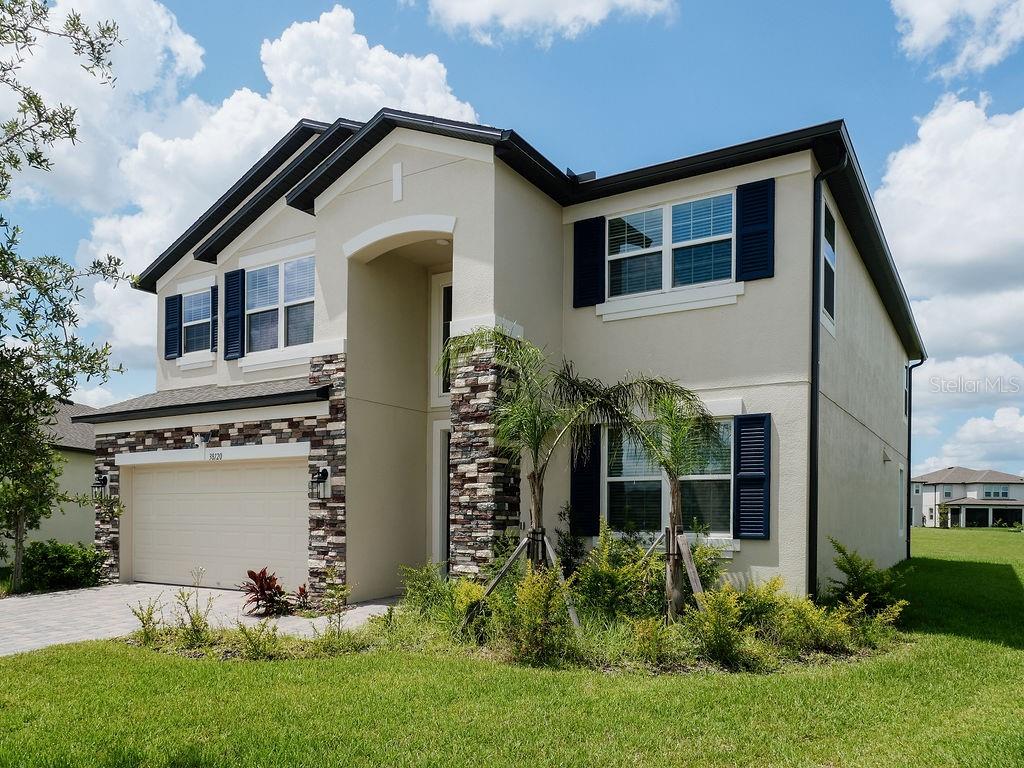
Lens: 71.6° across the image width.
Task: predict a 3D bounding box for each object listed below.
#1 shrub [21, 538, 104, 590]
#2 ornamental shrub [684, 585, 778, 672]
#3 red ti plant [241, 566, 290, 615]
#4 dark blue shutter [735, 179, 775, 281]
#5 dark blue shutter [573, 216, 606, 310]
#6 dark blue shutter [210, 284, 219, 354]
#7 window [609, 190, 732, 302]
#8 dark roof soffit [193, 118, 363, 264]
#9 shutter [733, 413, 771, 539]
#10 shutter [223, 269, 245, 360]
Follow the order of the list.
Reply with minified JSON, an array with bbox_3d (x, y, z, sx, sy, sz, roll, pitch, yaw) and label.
[{"bbox_3d":[-8.357,3.374,13.200,1.200,0.960,1.200,-3,-8,32],"label":"shrub"},{"bbox_3d":[1.979,2.195,6.400,0.740,0.720,0.680,-1,-6,6],"label":"ornamental shrub"},{"bbox_3d":[-3.524,2.966,10.150,0.660,0.640,0.660,-3,-8,32],"label":"red ti plant"},{"bbox_3d":[3.287,-2.071,9.610,0.480,1.320,0.060,-3,-6,31],"label":"dark blue shutter"},{"bbox_3d":[1.153,-1.807,10.560,0.475,1.270,0.060,-3,-8,32],"label":"dark blue shutter"},{"bbox_3d":[-5.675,-1.283,13.800,0.475,1.270,0.060,-3,-8,32],"label":"dark blue shutter"},{"bbox_3d":[2.219,-1.924,9.970,1.880,1.230,0.110,-3,-8,32],"label":"window"},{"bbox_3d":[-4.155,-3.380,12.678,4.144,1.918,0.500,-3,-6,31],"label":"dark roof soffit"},{"bbox_3d":[3.184,1.234,9.420,0.475,1.640,0.060,-3,-8,32],"label":"shutter"},{"bbox_3d":[-5.210,-1.296,13.337,0.510,1.640,0.060,-3,-6,31],"label":"shutter"}]

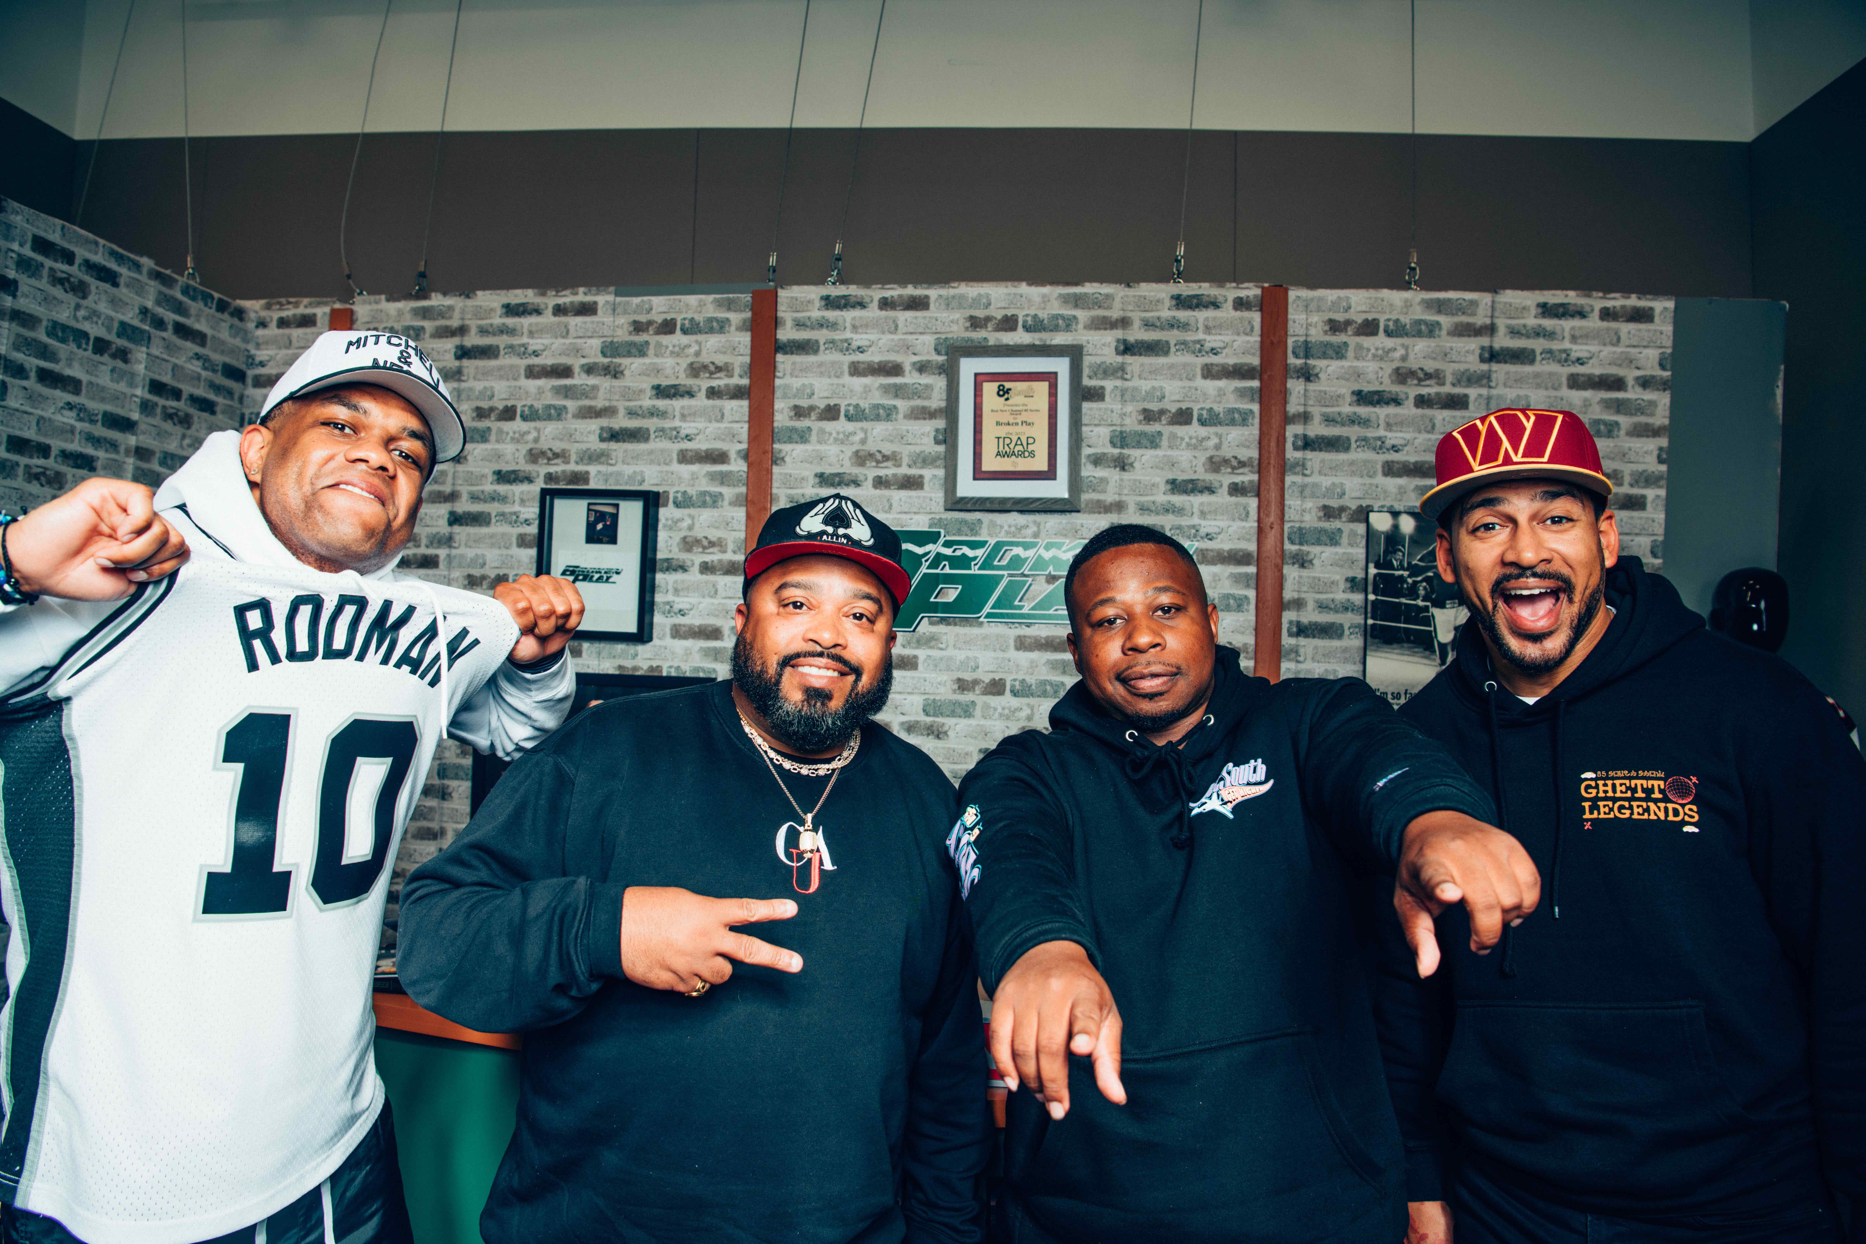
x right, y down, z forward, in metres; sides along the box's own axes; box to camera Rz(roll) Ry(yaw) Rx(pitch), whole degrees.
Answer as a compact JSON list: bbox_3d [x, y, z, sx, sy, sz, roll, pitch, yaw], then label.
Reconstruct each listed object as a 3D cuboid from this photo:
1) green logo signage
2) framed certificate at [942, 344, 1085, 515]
[{"bbox_3d":[0.212,-0.100,3.100,0.885,0.250,0.020,1,-1,8],"label":"green logo signage"},{"bbox_3d":[0.203,-0.482,3.090,0.336,0.410,0.022,1,-1,8],"label":"framed certificate"}]

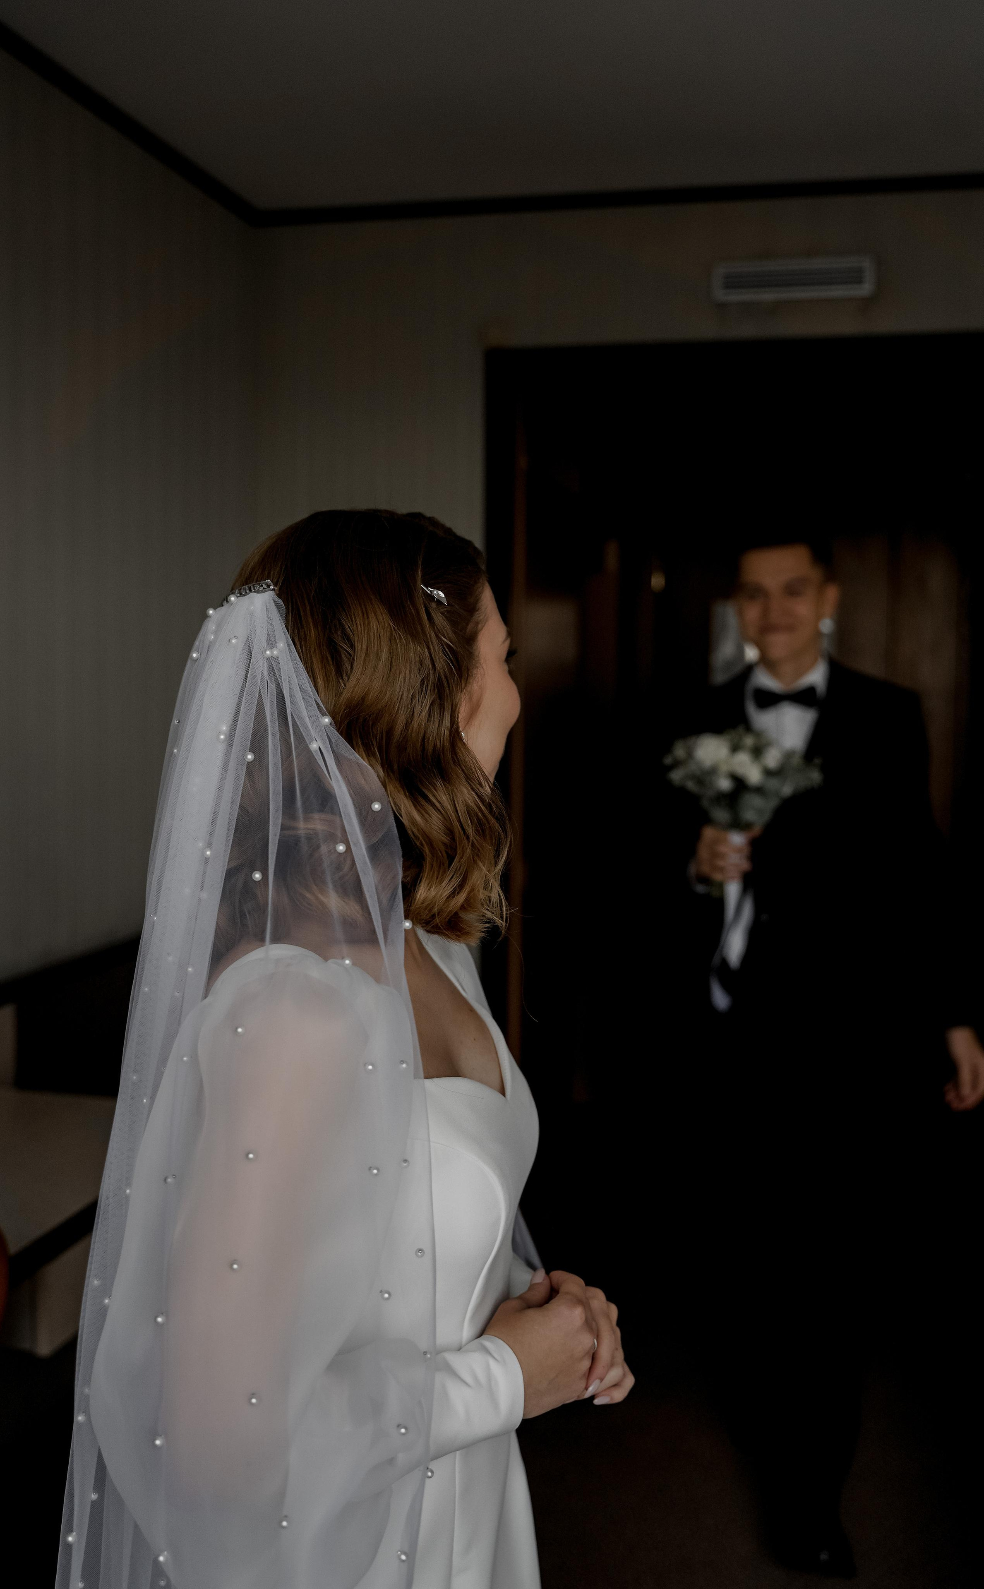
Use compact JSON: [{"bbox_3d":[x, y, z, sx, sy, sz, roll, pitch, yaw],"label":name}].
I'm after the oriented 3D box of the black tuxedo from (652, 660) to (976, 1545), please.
[{"bbox_3d":[0.580,0.535,2.710,0.550,1.480,0.430,2,4,12],"label":"black tuxedo"}]

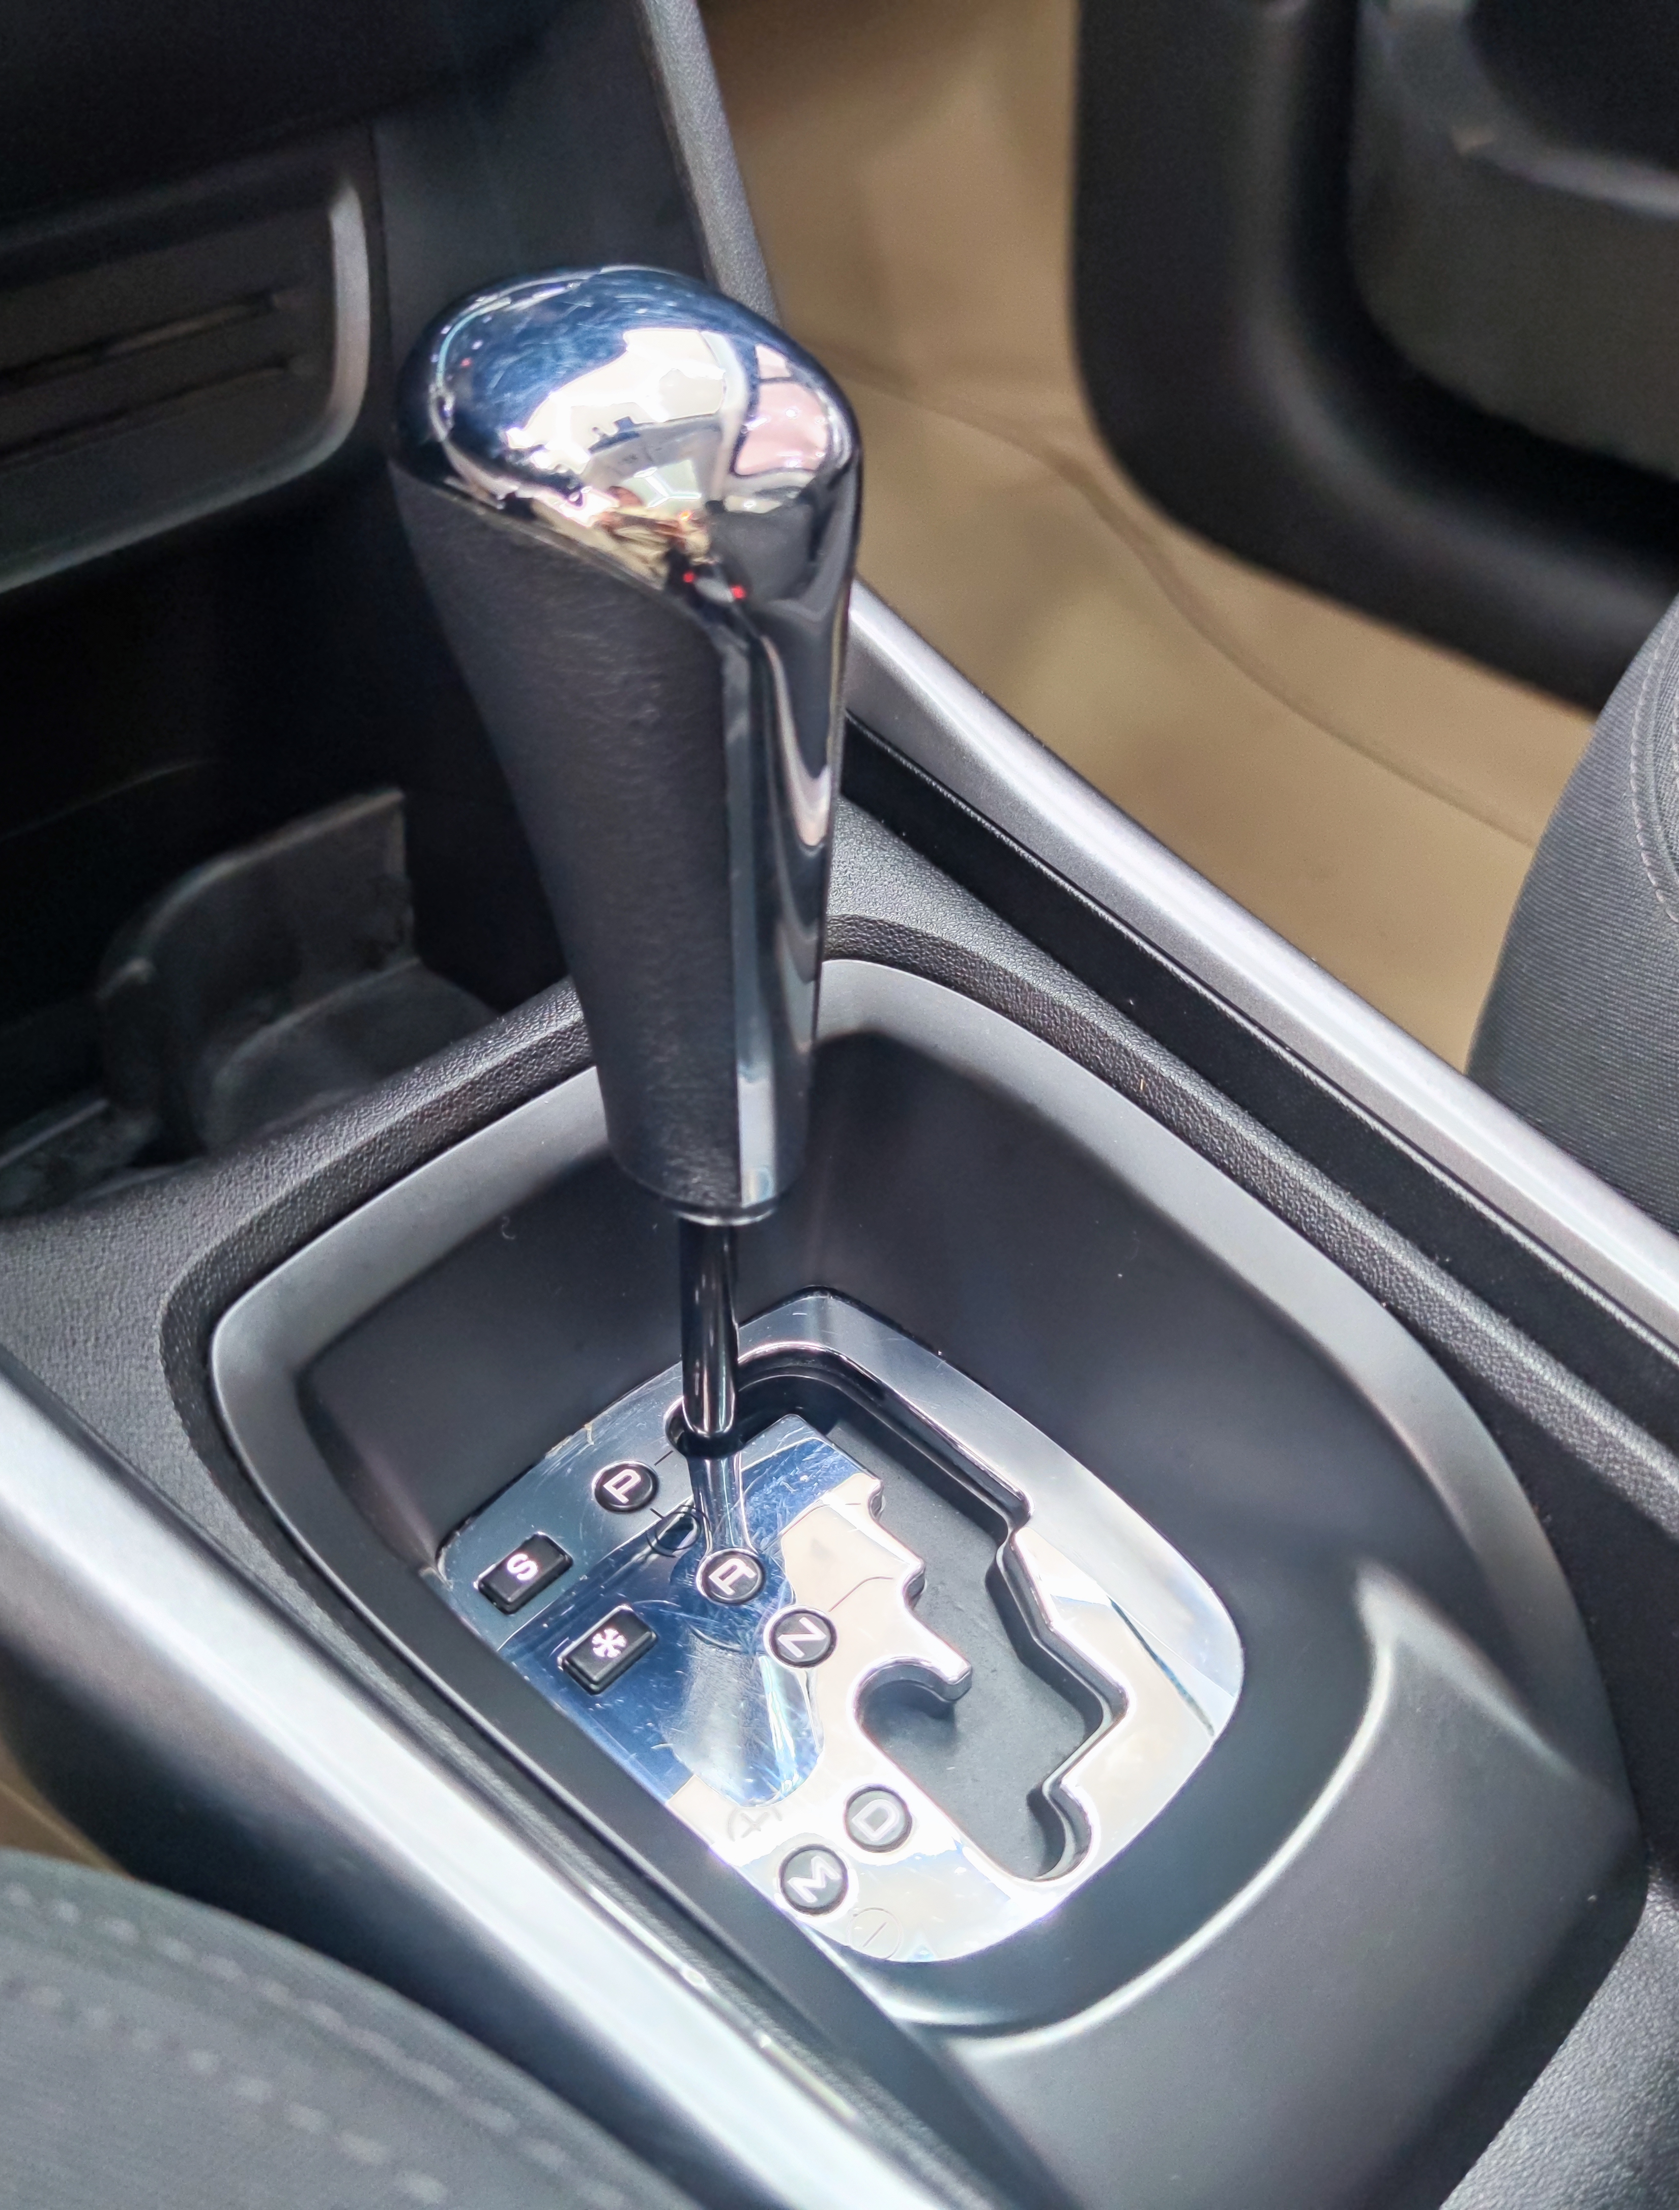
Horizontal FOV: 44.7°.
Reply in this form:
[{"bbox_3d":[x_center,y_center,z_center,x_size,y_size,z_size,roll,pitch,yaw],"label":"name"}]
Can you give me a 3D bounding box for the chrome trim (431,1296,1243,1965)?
[{"bbox_3d":[0.004,0.077,0.314,0.104,0.013,0.098,37,44,19],"label":"chrome trim"}]

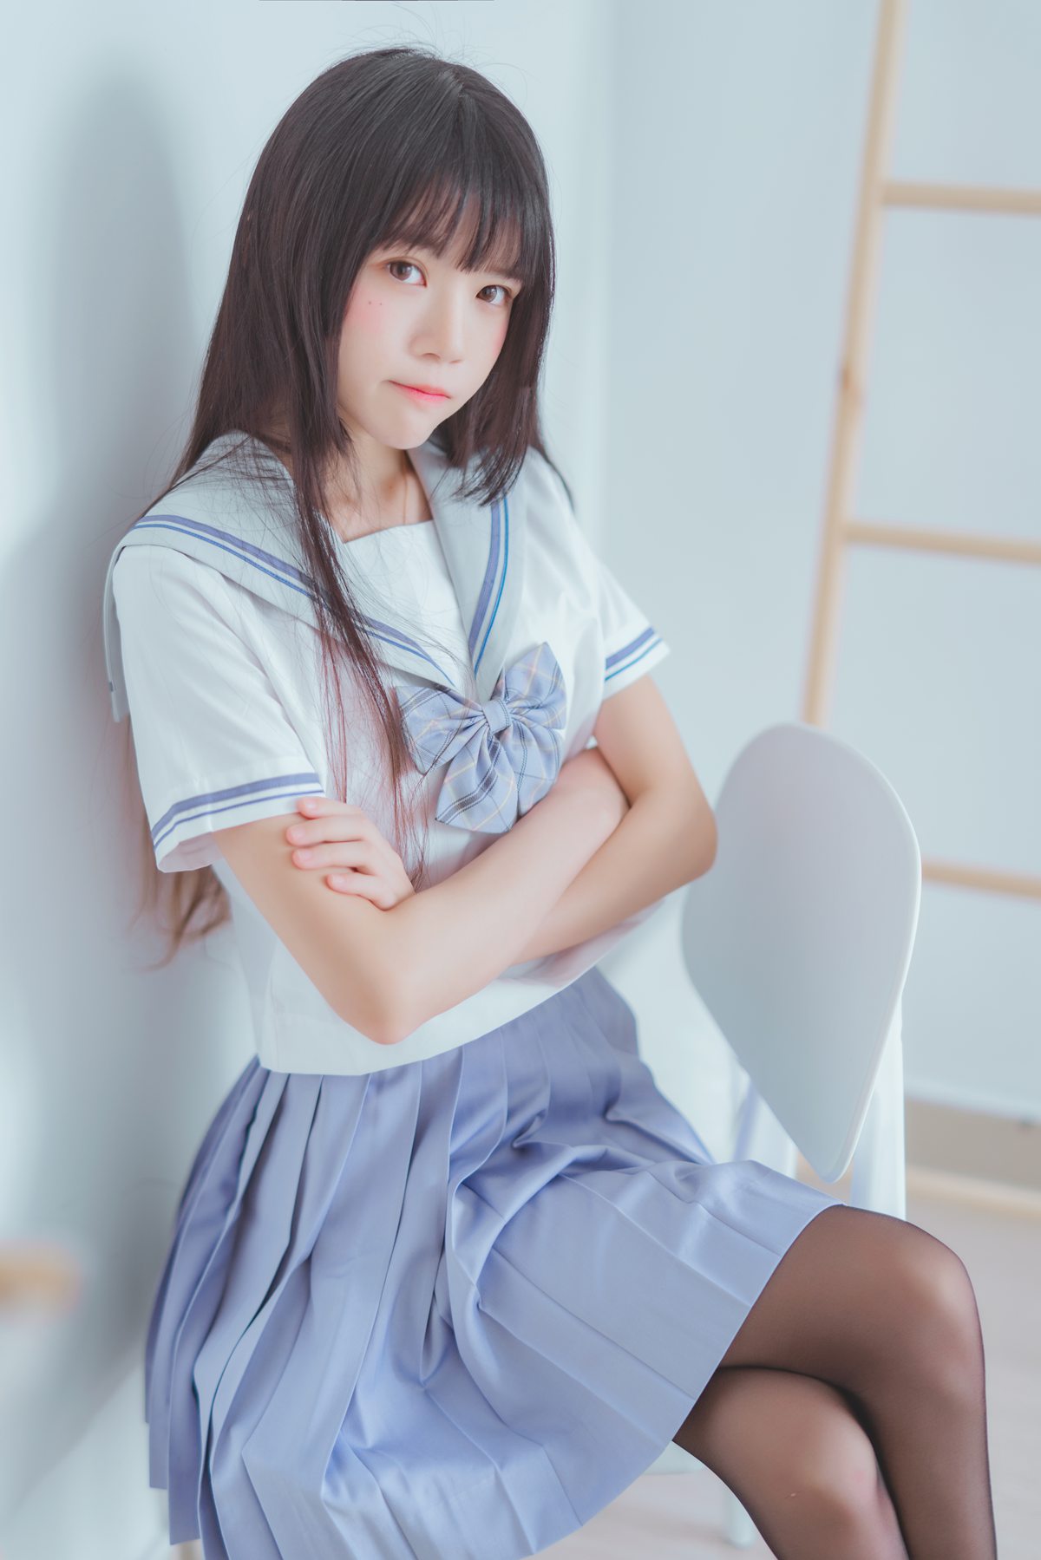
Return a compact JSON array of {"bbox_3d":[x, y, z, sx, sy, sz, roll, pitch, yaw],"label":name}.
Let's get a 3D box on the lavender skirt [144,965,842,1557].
[{"bbox_3d":[-0.035,0.343,1.476,0.470,0.410,0.400,18,29,38],"label":"lavender skirt"}]

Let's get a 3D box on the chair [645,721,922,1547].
[{"bbox_3d":[0.026,0.390,1.658,0.500,0.810,0.430,-7,23,-13],"label":"chair"}]

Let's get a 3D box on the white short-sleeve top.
[{"bbox_3d":[-0.080,-0.011,1.469,0.440,0.460,0.280,-18,19,-35],"label":"white short-sleeve top"}]

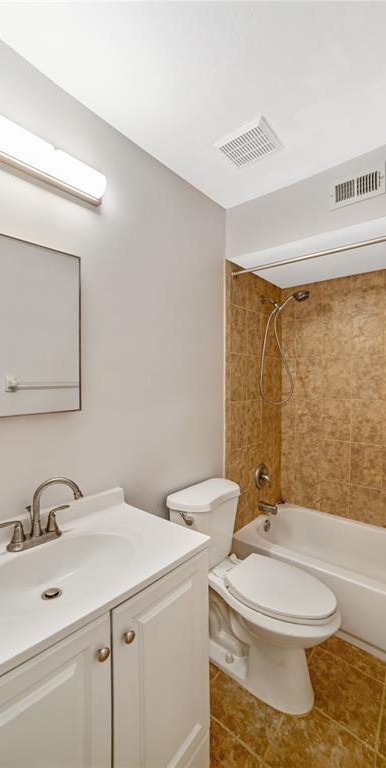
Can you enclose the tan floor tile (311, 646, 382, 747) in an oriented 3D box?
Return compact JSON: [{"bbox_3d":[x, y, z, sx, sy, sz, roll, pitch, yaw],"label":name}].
[{"bbox_3d":[0.644,1.333,1.292,0.297,0.010,0.297,0,0,41],"label":"tan floor tile"}]

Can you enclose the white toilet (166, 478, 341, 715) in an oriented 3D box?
[{"bbox_3d":[0.284,0.958,1.420,0.767,0.751,0.430,1,1,41],"label":"white toilet"}]

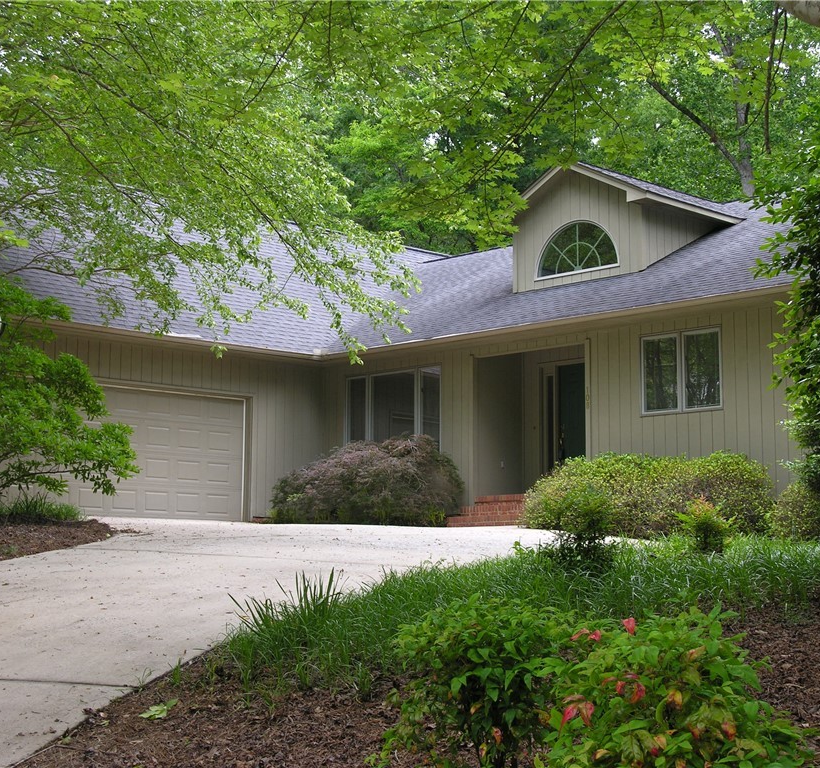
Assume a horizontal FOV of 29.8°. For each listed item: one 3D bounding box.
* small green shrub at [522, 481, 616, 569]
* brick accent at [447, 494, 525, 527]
[{"bbox_3d":[1.398,1.233,13.400,0.780,0.760,0.720,0,-7,6],"label":"small green shrub"},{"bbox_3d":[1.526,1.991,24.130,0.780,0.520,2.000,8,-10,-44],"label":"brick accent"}]

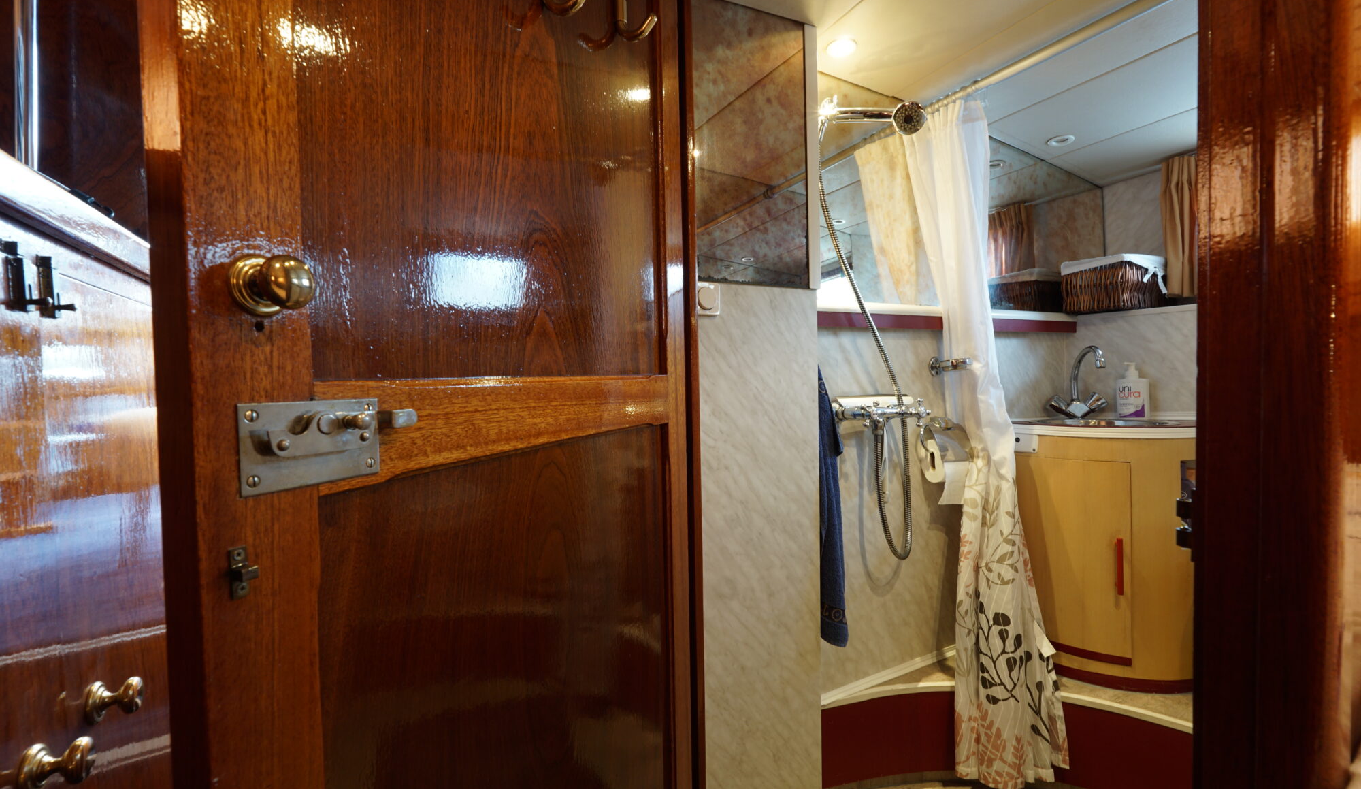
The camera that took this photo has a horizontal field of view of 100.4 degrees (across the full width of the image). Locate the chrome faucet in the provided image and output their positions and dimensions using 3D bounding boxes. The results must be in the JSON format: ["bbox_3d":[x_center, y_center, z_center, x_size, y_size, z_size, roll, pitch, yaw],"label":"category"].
[{"bbox_3d":[1.186,-0.034,1.658,0.160,0.215,0.165,-1,1,13],"label":"chrome faucet"}]

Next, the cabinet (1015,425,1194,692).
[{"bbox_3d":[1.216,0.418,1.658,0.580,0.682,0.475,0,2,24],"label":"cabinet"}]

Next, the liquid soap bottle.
[{"bbox_3d":[1.348,-0.011,1.690,0.050,0.170,0.072,-2,2,-32],"label":"liquid soap bottle"}]

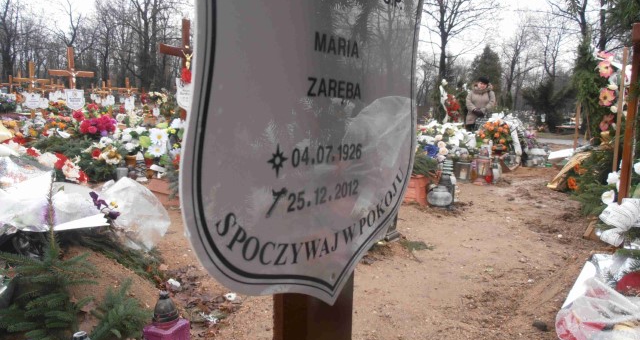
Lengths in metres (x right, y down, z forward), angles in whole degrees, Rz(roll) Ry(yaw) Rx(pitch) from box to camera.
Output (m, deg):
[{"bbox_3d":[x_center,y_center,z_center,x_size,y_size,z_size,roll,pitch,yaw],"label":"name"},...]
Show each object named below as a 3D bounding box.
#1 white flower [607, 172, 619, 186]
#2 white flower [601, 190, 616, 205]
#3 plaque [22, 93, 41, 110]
[{"bbox_3d":[1.483,0.048,2.250,0.062,0.070,0.060,5,9,30],"label":"white flower"},{"bbox_3d":[1.431,0.136,2.200,0.078,0.070,0.065,5,9,30],"label":"white flower"},{"bbox_3d":[-5.322,-1.266,8.200,0.310,0.340,0.030,-7,10,-40],"label":"plaque"}]

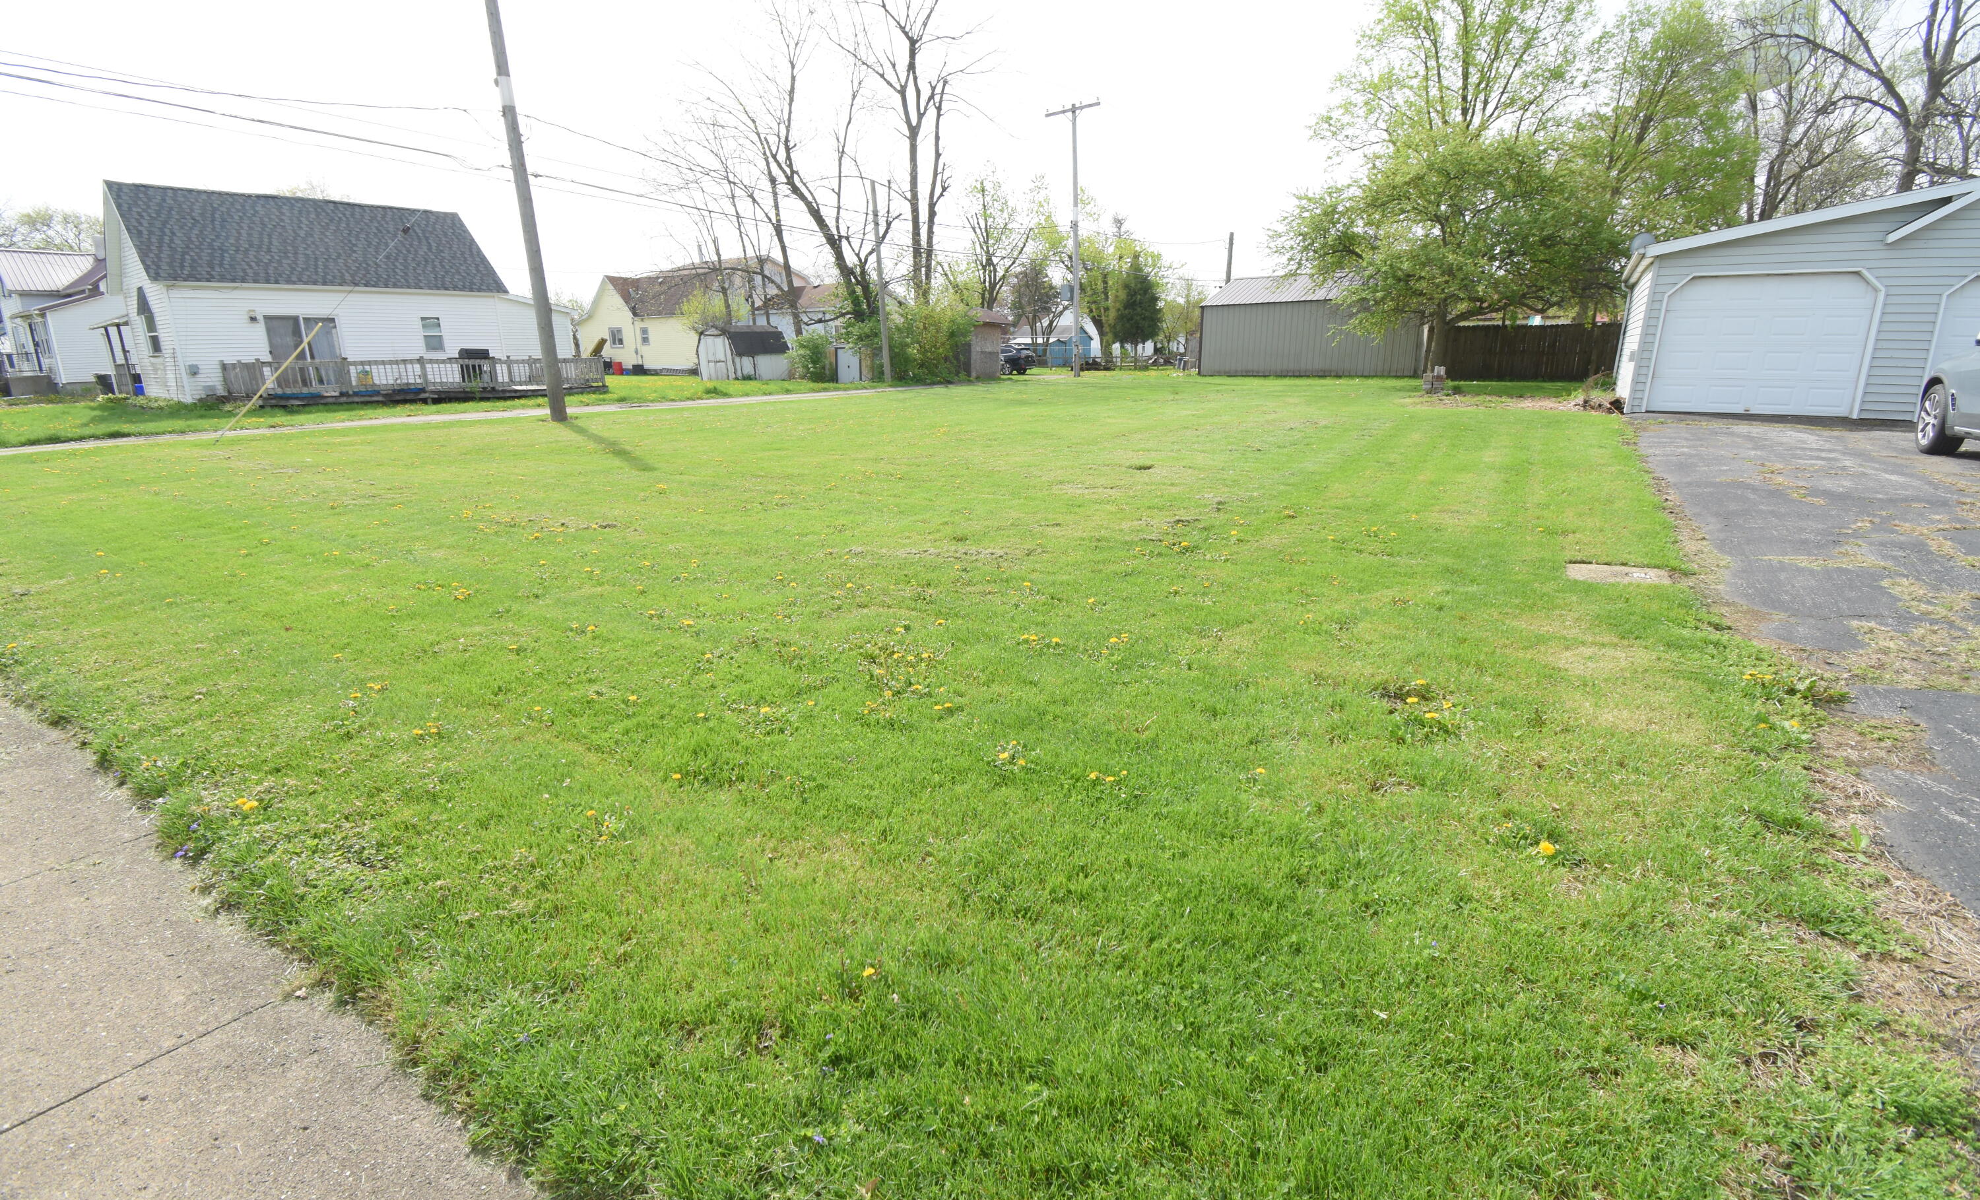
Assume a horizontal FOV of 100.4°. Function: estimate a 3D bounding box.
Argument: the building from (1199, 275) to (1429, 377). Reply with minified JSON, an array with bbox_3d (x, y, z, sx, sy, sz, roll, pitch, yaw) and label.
[{"bbox_3d":[14.400,-11.491,34.552,9.300,4.100,4.800,16,23,43],"label":"building"}]

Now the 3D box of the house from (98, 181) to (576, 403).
[{"bbox_3d":[-21.800,-10.436,28.706,8.400,6.100,11.000,15,23,41],"label":"house"}]

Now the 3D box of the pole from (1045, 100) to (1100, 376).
[{"bbox_3d":[3.557,-14.666,34.214,2.600,10.490,0.300,13,23,41],"label":"pole"}]

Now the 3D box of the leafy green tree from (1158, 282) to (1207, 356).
[{"bbox_3d":[12.449,-17.914,54.130,4.000,5.610,4.000,0,17,0],"label":"leafy green tree"}]

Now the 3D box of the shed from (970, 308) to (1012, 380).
[{"bbox_3d":[-0.200,-11.034,35.527,2.300,2.800,2.300,-11,20,-33],"label":"shed"}]

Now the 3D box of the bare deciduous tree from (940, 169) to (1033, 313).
[{"bbox_3d":[-0.191,-16.437,42.037,4.700,9.610,4.500,0,17,0],"label":"bare deciduous tree"}]

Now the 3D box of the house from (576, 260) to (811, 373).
[{"bbox_3d":[-17.000,-16.345,47.604,8.800,6.200,11.200,15,23,41],"label":"house"}]

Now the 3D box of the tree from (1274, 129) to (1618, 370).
[{"bbox_3d":[11.800,-8.874,21.865,8.200,6.370,7.800,8,19,26],"label":"tree"}]

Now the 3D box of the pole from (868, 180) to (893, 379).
[{"bbox_3d":[-4.087,-11.834,30.894,0.250,7.220,0.250,-3,17,1],"label":"pole"}]

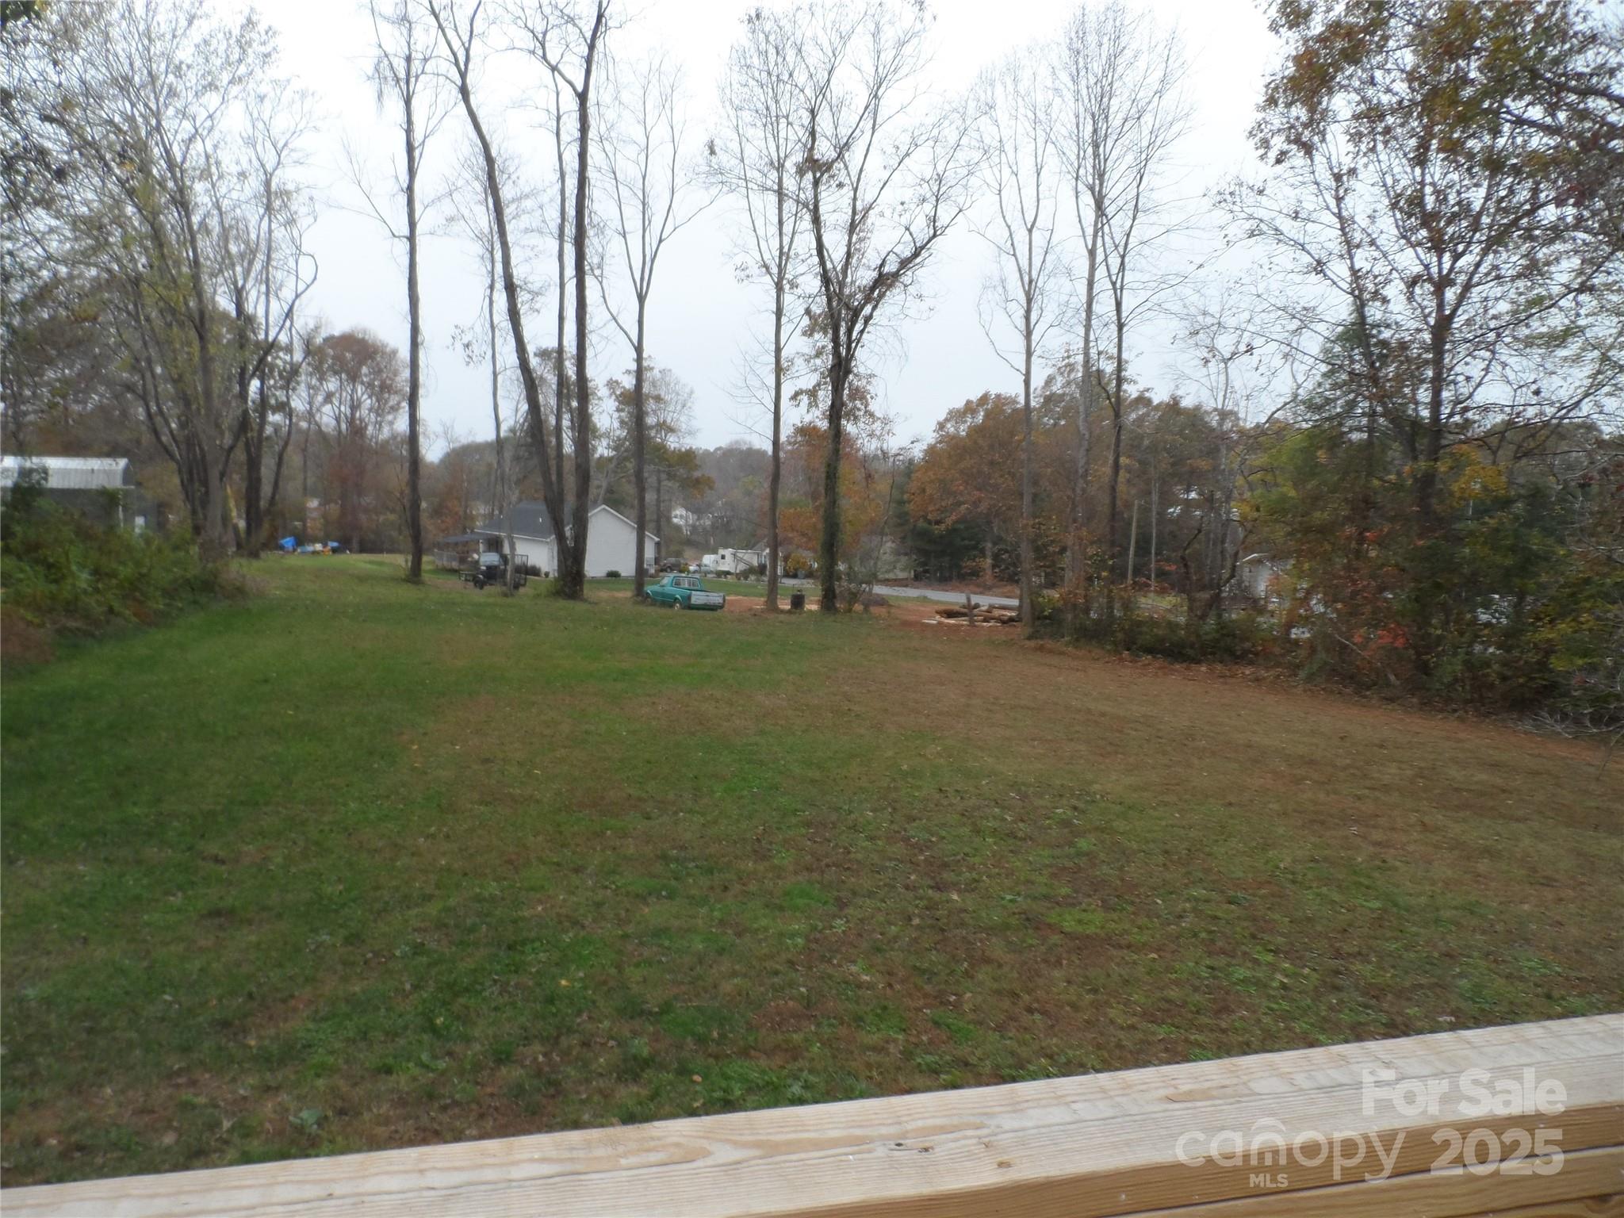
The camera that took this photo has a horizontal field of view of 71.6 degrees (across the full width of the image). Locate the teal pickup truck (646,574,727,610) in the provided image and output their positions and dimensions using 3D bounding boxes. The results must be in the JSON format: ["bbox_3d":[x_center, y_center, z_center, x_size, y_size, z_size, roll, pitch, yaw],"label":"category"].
[{"bbox_3d":[-5.297,-0.699,46.021,1.650,1.430,4.350,3,3,-35],"label":"teal pickup truck"}]

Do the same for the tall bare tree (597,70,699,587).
[{"bbox_3d":[-6.607,-11.169,45.456,4.354,21.552,4.354,0,6,-8],"label":"tall bare tree"}]

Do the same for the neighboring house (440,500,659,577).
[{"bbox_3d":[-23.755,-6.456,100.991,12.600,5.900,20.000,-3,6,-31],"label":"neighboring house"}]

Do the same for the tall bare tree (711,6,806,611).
[{"bbox_3d":[-2.123,-11.671,44.857,3.791,23.612,3.791,1,6,-3],"label":"tall bare tree"}]

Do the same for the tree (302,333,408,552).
[{"bbox_3d":[-35.361,-12.983,87.176,7.760,17.024,7.760,-1,6,-22],"label":"tree"}]

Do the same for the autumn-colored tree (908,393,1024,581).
[{"bbox_3d":[11.091,-8.699,81.347,8.341,13.490,8.341,2,6,8],"label":"autumn-colored tree"}]

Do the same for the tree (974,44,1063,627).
[{"bbox_3d":[7.863,-10.153,42.942,3.387,21.848,3.387,2,6,10],"label":"tree"}]

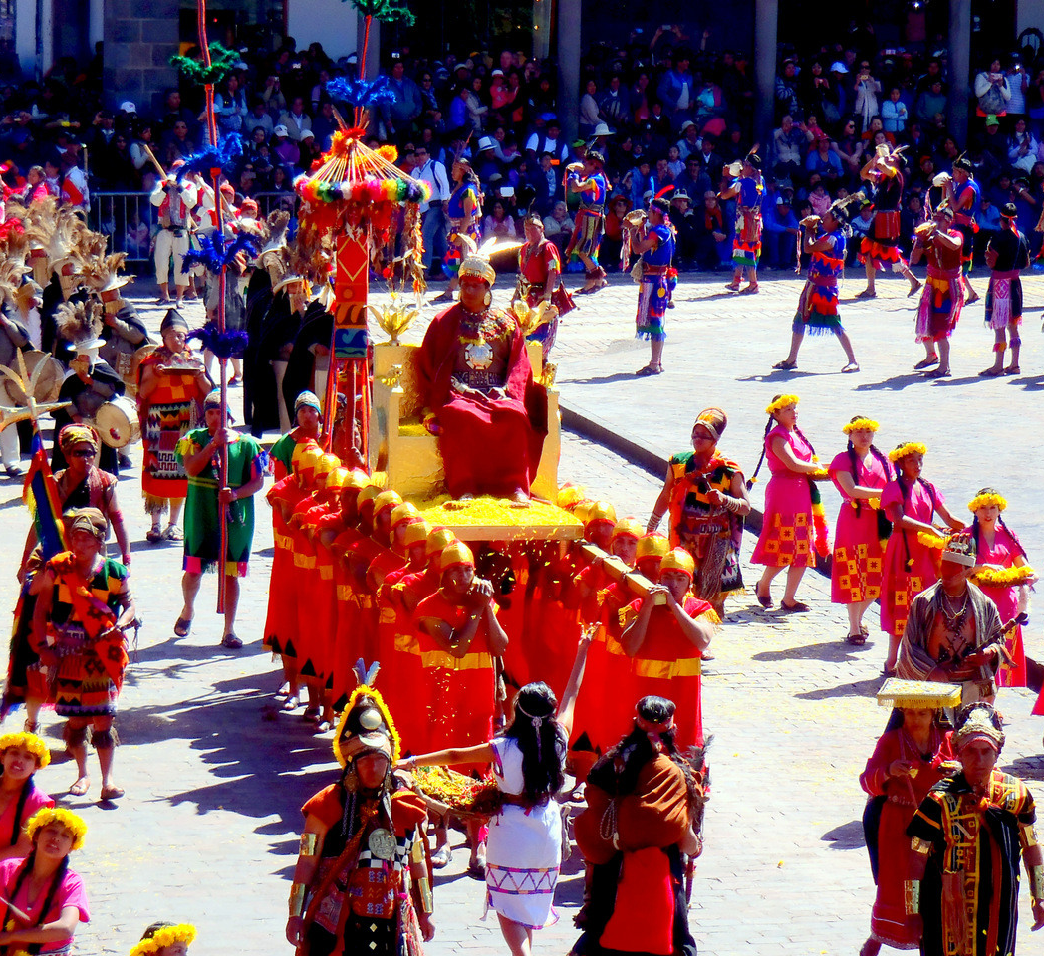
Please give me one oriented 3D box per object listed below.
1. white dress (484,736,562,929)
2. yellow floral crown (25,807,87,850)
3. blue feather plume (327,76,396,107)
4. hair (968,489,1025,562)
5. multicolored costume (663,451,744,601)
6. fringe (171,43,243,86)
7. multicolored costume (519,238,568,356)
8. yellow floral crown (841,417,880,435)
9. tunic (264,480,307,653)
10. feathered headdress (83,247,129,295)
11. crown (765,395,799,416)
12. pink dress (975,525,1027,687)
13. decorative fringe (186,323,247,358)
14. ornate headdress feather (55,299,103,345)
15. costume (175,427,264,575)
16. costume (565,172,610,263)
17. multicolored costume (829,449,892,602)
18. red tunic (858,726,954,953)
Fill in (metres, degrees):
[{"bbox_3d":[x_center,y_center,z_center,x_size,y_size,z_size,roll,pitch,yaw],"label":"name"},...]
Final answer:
[{"bbox_3d":[0.007,1.655,24.100,0.370,0.920,0.290,0,7,0],"label":"white dress"},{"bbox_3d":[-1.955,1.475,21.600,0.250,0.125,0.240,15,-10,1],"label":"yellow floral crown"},{"bbox_3d":[-1.094,-2.649,35.300,0.480,0.210,0.420,0,7,0],"label":"blue feather plume"},{"bbox_3d":[2.979,0.296,32.300,0.370,0.470,0.240,-1,8,-8],"label":"hair"},{"bbox_3d":[1.262,0.335,35.800,0.530,1.050,0.380,2,7,12],"label":"multicolored costume"},{"bbox_3d":[-2.139,-2.817,35.100,0.490,0.300,0.440,0,7,0],"label":"fringe"},{"bbox_3d":[0.219,-1.754,50.300,0.440,1.160,0.320,6,9,37],"label":"multicolored costume"},{"bbox_3d":[2.335,-0.361,35.600,0.250,0.100,0.250,-9,7,-11],"label":"yellow floral crown"},{"bbox_3d":[-1.470,0.581,33.600,0.480,1.160,0.360,-2,8,-13],"label":"tunic"},{"bbox_3d":[-3.581,-1.780,44.400,0.410,0.410,0.400,0,7,0],"label":"feathered headdress"},{"bbox_3d":[1.904,-0.535,37.700,0.240,0.120,0.240,-11,7,1],"label":"crown"},{"bbox_3d":[2.963,0.804,32.400,0.430,1.030,0.340,-1,8,-10],"label":"pink dress"},{"bbox_3d":[-2.119,-0.954,35.900,0.410,0.240,0.380,0,7,0],"label":"decorative fringe"},{"bbox_3d":[-3.494,-1.227,40.600,0.370,0.360,0.300,1,7,5],"label":"ornate headdress feather"},{"bbox_3d":[-2.070,0.153,35.300,0.580,1.020,0.360,-1,7,-6],"label":"costume"},{"bbox_3d":[0.774,-3.115,61.200,0.420,1.060,0.440,-2,8,-21],"label":"costume"},{"bbox_3d":[2.354,0.344,36.000,0.420,1.050,0.340,-4,9,-30],"label":"multicolored costume"},{"bbox_3d":[1.831,1.699,24.400,0.460,1.060,0.360,-1,7,-8],"label":"red tunic"}]

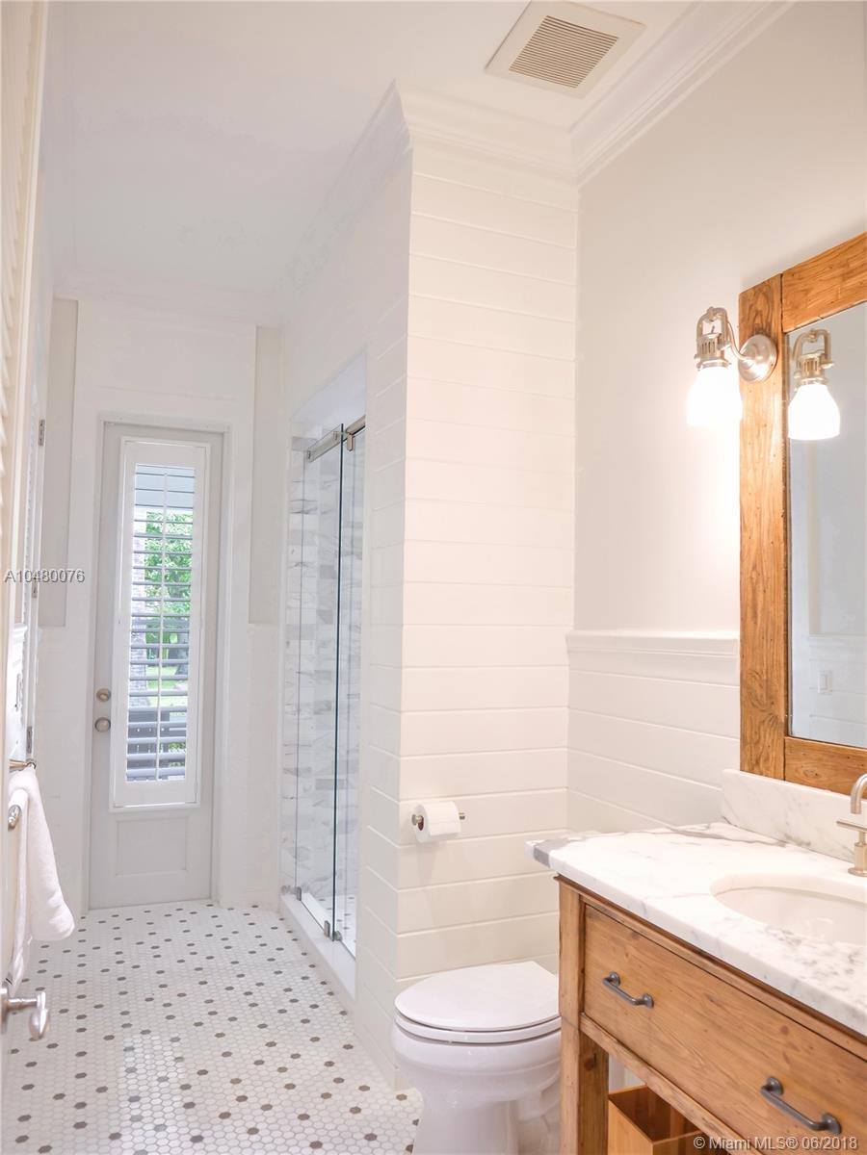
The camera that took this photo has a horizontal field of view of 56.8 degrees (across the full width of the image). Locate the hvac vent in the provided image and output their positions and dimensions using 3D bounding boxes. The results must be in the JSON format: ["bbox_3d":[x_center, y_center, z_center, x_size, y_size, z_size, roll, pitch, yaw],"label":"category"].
[{"bbox_3d":[0.375,-1.520,2.321,0.336,0.025,0.336,2,-3,-23],"label":"hvac vent"}]

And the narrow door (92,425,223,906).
[{"bbox_3d":[-1.362,0.424,3.985,0.585,2.360,0.060,2,-3,-23],"label":"narrow door"}]

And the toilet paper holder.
[{"bbox_3d":[0.011,0.744,2.463,0.165,0.048,0.080,2,-3,-23],"label":"toilet paper holder"}]

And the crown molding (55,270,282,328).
[{"bbox_3d":[-1.272,-1.393,3.956,1.085,0.136,0.095,2,-3,-23],"label":"crown molding"}]

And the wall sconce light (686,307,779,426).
[{"bbox_3d":[0.711,-0.506,1.947,0.205,0.280,0.130,2,-3,-23],"label":"wall sconce light"}]

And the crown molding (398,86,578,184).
[{"bbox_3d":[0.197,-1.447,2.645,0.728,0.136,0.095,2,-3,-23],"label":"crown molding"}]

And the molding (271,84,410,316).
[{"bbox_3d":[-0.446,-1.417,3.340,0.095,0.136,1.880,2,-3,-23],"label":"molding"}]

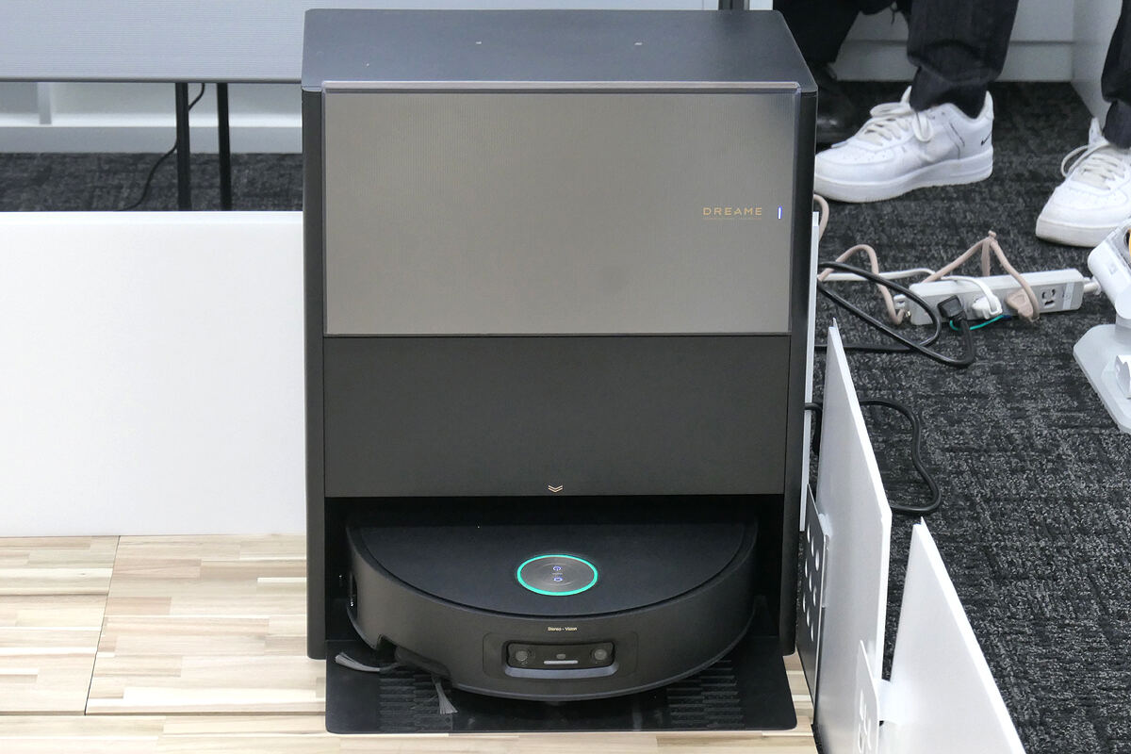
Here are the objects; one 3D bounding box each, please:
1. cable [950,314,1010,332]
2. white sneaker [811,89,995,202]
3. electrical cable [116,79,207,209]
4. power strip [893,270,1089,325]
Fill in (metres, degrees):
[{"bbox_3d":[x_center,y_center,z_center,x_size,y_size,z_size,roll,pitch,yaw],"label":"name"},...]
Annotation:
[{"bbox_3d":[0.479,-0.068,3.420,0.068,0.014,0.035,-5,22,-16],"label":"cable"},{"bbox_3d":[0.443,-0.320,3.915,0.293,0.130,0.107,-10,24,-27],"label":"white sneaker"},{"bbox_3d":[-0.518,-0.303,3.782,0.115,0.165,0.090,0,21,-3],"label":"electrical cable"},{"bbox_3d":[0.491,-0.094,3.461,0.236,0.036,0.043,-5,22,-16],"label":"power strip"}]

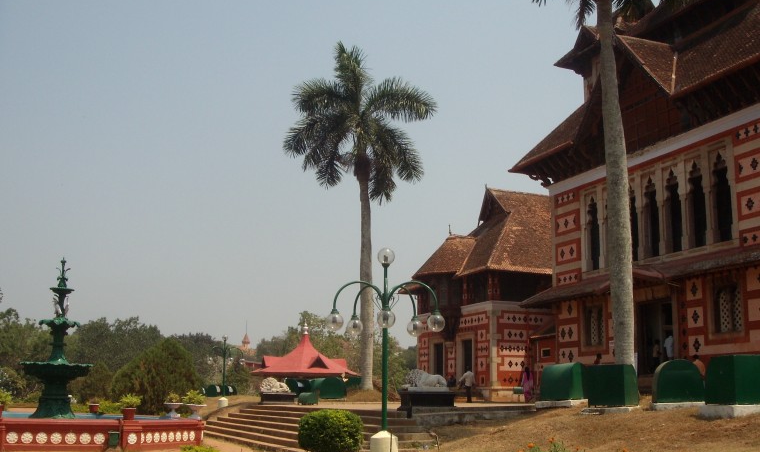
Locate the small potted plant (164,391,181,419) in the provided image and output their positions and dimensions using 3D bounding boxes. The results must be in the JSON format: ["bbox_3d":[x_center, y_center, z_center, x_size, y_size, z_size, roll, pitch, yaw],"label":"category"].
[{"bbox_3d":[-6.406,5.559,25.882,0.610,0.834,0.600,0,-11,0],"label":"small potted plant"}]

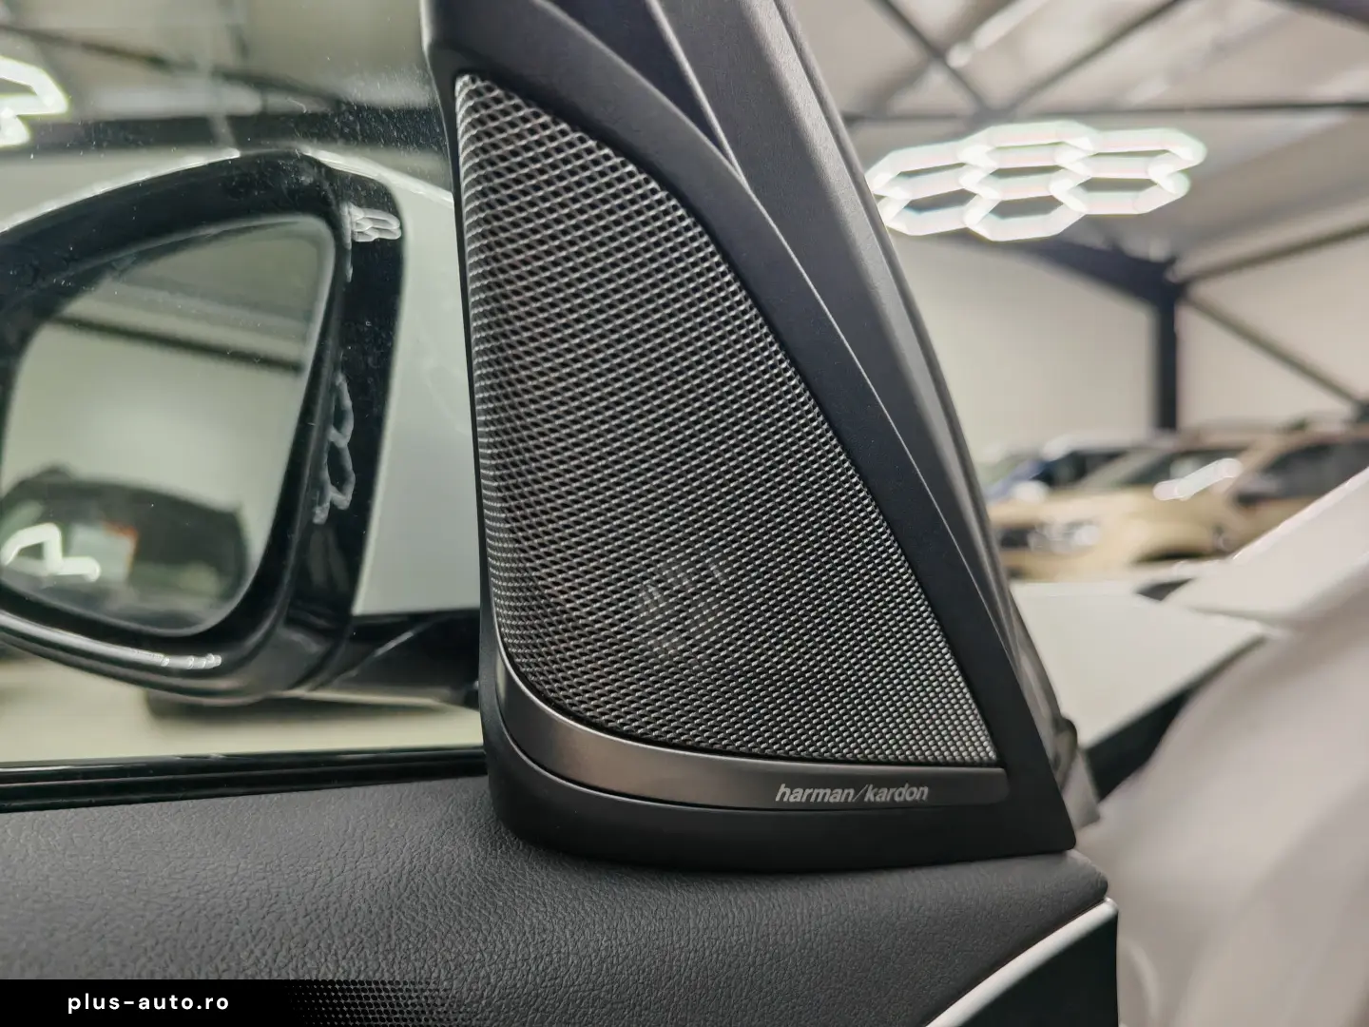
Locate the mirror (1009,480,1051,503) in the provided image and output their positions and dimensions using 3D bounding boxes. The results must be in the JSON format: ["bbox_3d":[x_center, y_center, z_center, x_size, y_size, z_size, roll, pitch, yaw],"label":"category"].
[{"bbox_3d":[3.292,-0.209,9.800,0.150,0.180,0.250,0,1,-16],"label":"mirror"}]

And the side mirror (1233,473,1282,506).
[{"bbox_3d":[4.014,-0.165,7.200,0.150,0.180,0.250,0,1,-16],"label":"side mirror"}]

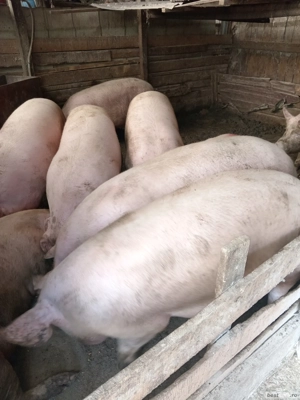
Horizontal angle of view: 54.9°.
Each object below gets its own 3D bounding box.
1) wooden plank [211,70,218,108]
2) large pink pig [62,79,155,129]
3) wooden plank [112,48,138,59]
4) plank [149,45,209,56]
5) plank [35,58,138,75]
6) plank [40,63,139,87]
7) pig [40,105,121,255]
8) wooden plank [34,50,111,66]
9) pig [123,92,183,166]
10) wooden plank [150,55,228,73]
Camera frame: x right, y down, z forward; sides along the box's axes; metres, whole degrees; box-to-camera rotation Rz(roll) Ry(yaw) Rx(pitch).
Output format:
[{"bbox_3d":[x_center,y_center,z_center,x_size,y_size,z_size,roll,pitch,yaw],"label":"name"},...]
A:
[{"bbox_3d":[1.200,-2.086,5.347,0.150,0.587,0.060,-22,37,-32],"label":"wooden plank"},{"bbox_3d":[-0.508,-0.952,3.367,0.440,0.780,1.500,24,38,34],"label":"large pink pig"},{"bbox_3d":[-0.335,-2.033,4.003,0.481,0.103,0.030,-22,37,-32],"label":"wooden plank"},{"bbox_3d":[0.463,-2.357,4.535,1.275,0.101,0.030,-22,37,-32],"label":"plank"},{"bbox_3d":[-0.761,-1.750,3.784,1.570,0.055,0.030,-24,38,-31],"label":"plank"},{"bbox_3d":[-0.735,-1.676,3.852,1.537,0.136,0.030,-23,38,-31],"label":"plank"},{"bbox_3d":[-0.431,-0.104,1.948,0.460,0.780,1.420,-2,31,-4],"label":"pig"},{"bbox_3d":[-0.942,-1.780,3.601,1.047,0.127,0.030,-21,37,-32],"label":"wooden plank"},{"bbox_3d":[0.016,-0.408,2.459,0.440,0.780,1.500,-1,31,-3],"label":"pig"},{"bbox_3d":[0.699,-2.269,4.803,1.871,0.139,0.030,-22,37,-32],"label":"wooden plank"}]

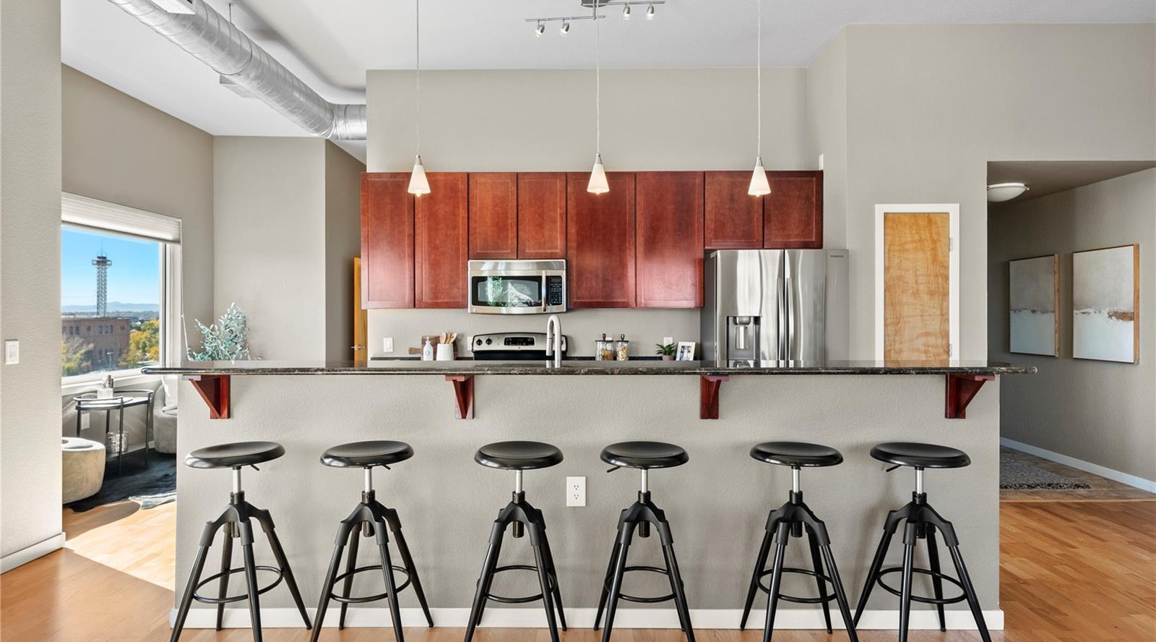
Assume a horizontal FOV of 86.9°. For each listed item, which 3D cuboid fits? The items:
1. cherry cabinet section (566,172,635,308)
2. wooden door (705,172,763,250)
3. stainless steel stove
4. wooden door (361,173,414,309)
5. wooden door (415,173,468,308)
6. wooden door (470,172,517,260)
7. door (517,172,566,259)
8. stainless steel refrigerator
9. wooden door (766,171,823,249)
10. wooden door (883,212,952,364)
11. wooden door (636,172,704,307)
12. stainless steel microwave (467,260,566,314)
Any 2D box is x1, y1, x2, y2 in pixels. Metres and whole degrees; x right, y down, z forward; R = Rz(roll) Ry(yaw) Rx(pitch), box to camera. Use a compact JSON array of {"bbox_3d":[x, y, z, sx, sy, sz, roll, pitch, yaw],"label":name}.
[{"bbox_3d":[0.182,-0.628,4.745,0.525,1.050,0.025,0,0,0],"label":"cherry cabinet section"},{"bbox_3d":[1.210,-0.855,4.720,0.450,0.588,0.022,0,0,1],"label":"wooden door"},{"bbox_3d":[-0.466,0.690,4.710,0.760,1.180,0.680,0,0,0],"label":"stainless steel stove"},{"bbox_3d":[-1.474,-0.620,4.752,0.408,1.055,0.025,0,0,0],"label":"wooden door"},{"bbox_3d":[-1.066,-0.628,4.772,0.411,1.060,0.025,0,0,1],"label":"wooden door"},{"bbox_3d":[-0.657,-0.813,4.748,0.370,0.672,0.025,0,0,0],"label":"wooden door"},{"bbox_3d":[-0.275,-0.816,4.740,0.376,0.662,0.022,0,0,1],"label":"door"},{"bbox_3d":[1.416,0.385,4.510,0.910,1.775,0.760,0,0,1],"label":"stainless steel refrigerator"},{"bbox_3d":[1.675,-0.862,4.747,0.449,0.606,0.025,0,0,1],"label":"wooden door"},{"bbox_3d":[2.389,0.250,4.320,0.463,2.020,0.042,0,0,1],"label":"wooden door"},{"bbox_3d":[0.717,-0.632,4.753,0.528,1.054,0.025,0,0,1],"label":"wooden door"},{"bbox_3d":[-0.467,-0.261,4.885,0.754,0.418,0.390,0,0,1],"label":"stainless steel microwave"}]

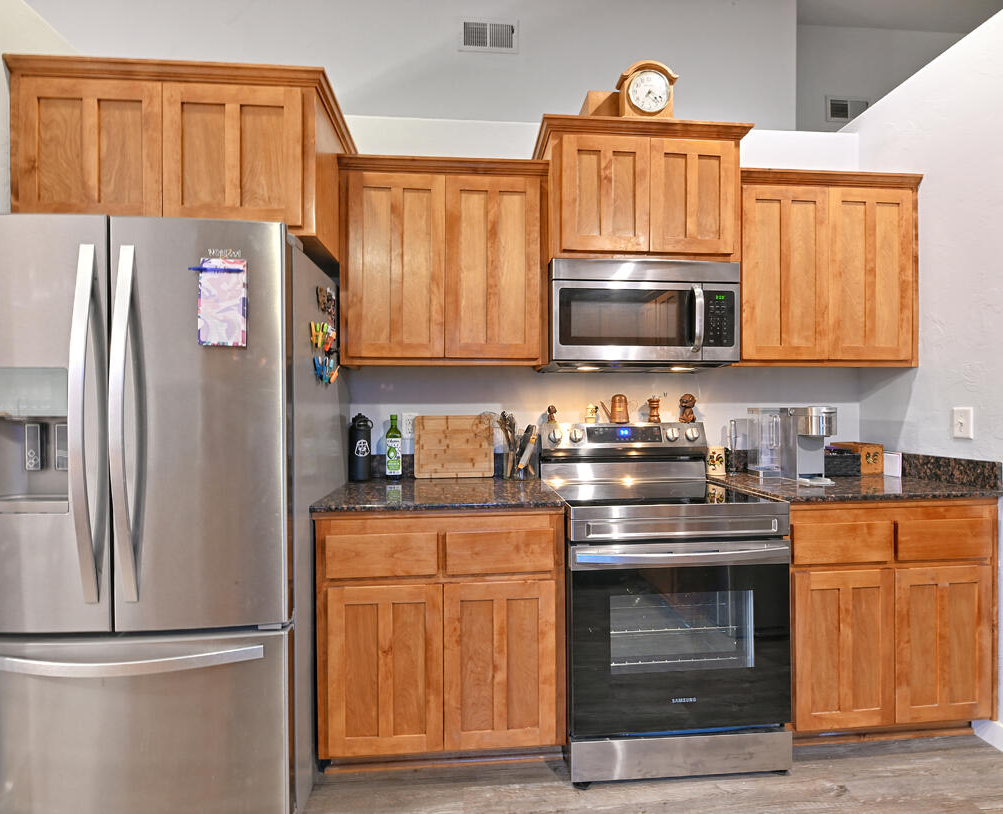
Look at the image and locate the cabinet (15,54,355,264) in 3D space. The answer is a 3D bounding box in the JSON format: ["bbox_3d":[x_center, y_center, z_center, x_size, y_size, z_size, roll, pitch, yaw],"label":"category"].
[{"bbox_3d":[-1.061,-0.810,1.790,0.955,0.514,0.648,0,0,-4],"label":"cabinet"}]

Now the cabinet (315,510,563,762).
[{"bbox_3d":[-0.212,0.756,1.867,0.809,0.843,0.632,0,0,-4],"label":"cabinet"}]

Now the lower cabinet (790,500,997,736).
[{"bbox_3d":[1.374,0.747,1.983,0.804,0.843,0.632,0,0,-4],"label":"lower cabinet"}]

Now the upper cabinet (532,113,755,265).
[{"bbox_3d":[0.564,-0.843,2.035,0.836,0.531,0.397,0,0,-4],"label":"upper cabinet"}]

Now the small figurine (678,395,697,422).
[{"bbox_3d":[0.863,0.009,2.204,0.066,0.131,0.074,0,0,42],"label":"small figurine"}]

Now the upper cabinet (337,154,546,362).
[{"bbox_3d":[-0.234,-0.573,2.037,0.828,0.813,0.352,0,0,-4],"label":"upper cabinet"}]

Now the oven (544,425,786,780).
[{"bbox_3d":[0.584,0.667,1.905,0.762,1.190,0.700,0,0,-4],"label":"oven"}]

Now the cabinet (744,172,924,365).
[{"bbox_3d":[1.364,-0.580,2.153,0.833,0.813,0.352,0,0,-4],"label":"cabinet"}]

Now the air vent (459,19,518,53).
[{"bbox_3d":[-0.077,-2.259,2.893,0.355,0.203,0.025,0,0,-4],"label":"air vent"}]

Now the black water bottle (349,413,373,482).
[{"bbox_3d":[-0.610,0.176,2.062,0.097,0.288,0.094,0,0,-25],"label":"black water bottle"}]

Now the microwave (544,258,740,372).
[{"bbox_3d":[0.566,-0.369,2.058,0.757,0.413,0.425,0,0,-4],"label":"microwave"}]

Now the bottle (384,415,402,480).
[{"bbox_3d":[-0.478,0.180,2.119,0.067,0.289,0.067,0,0,-4],"label":"bottle"}]

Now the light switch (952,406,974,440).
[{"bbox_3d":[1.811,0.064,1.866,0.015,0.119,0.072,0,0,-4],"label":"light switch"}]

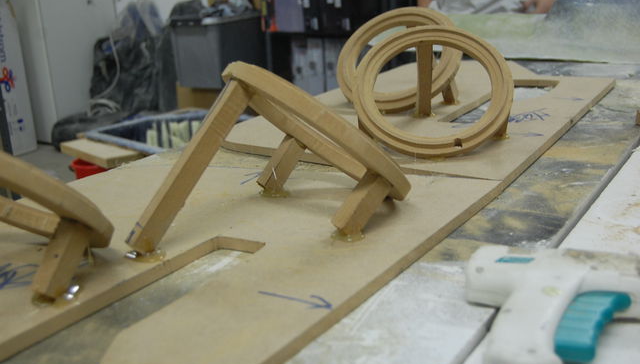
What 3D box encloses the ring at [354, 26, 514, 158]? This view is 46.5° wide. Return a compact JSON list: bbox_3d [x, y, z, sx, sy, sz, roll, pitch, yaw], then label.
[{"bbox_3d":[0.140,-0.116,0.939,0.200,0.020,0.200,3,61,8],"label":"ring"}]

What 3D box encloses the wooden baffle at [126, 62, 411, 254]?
[{"bbox_3d":[-0.050,-0.032,0.663,0.250,0.153,0.212,-11,20,-26],"label":"wooden baffle"}]

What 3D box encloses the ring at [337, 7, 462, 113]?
[{"bbox_3d":[0.121,-0.183,1.132,0.195,0.026,0.195,10,64,28],"label":"ring"}]

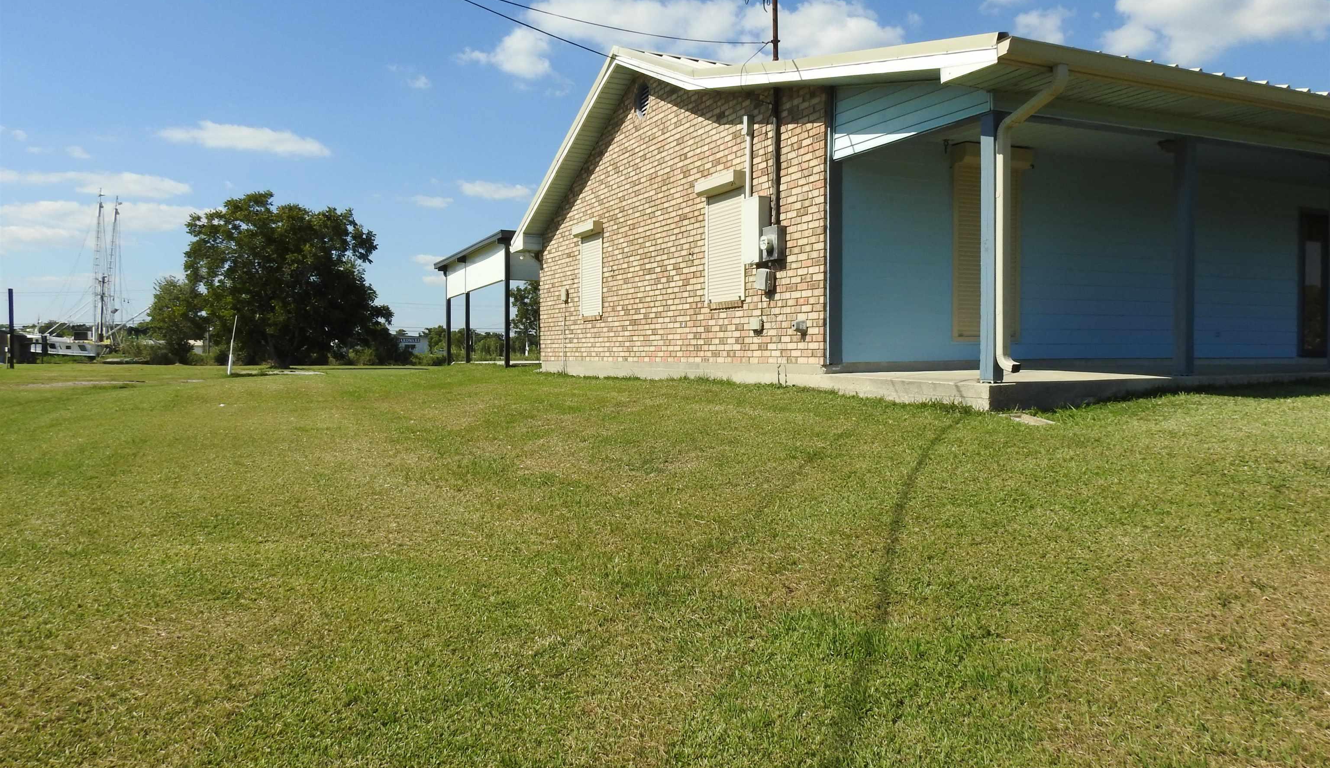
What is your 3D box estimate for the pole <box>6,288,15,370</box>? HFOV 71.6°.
[{"bbox_3d":[-40.430,-3.404,57.000,0.290,5.050,0.290,-2,2,-26],"label":"pole"}]

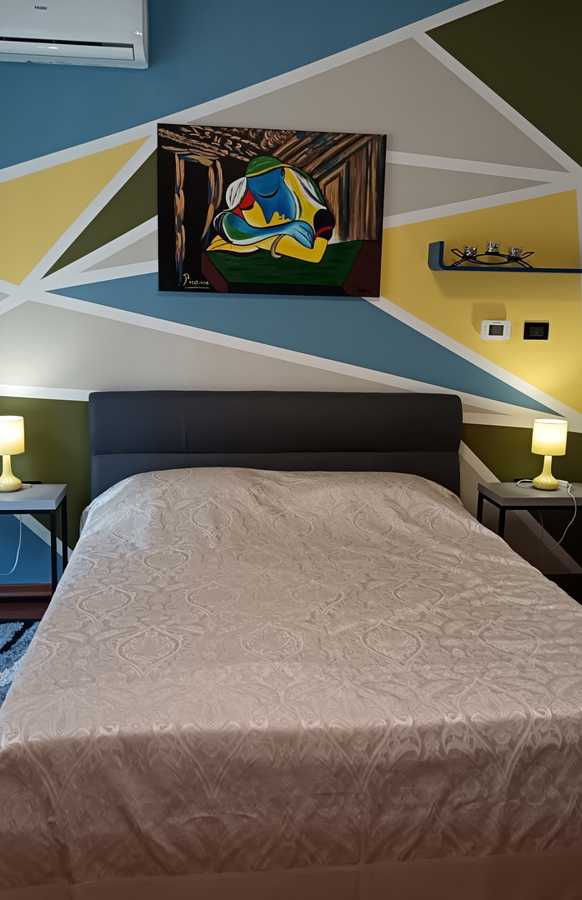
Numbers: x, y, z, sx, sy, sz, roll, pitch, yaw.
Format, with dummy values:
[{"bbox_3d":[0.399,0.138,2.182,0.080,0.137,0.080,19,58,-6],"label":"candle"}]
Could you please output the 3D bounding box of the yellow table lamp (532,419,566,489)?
[{"bbox_3d":[1.214,0.022,3.915,0.160,0.317,0.160,0,10,-7],"label":"yellow table lamp"}]

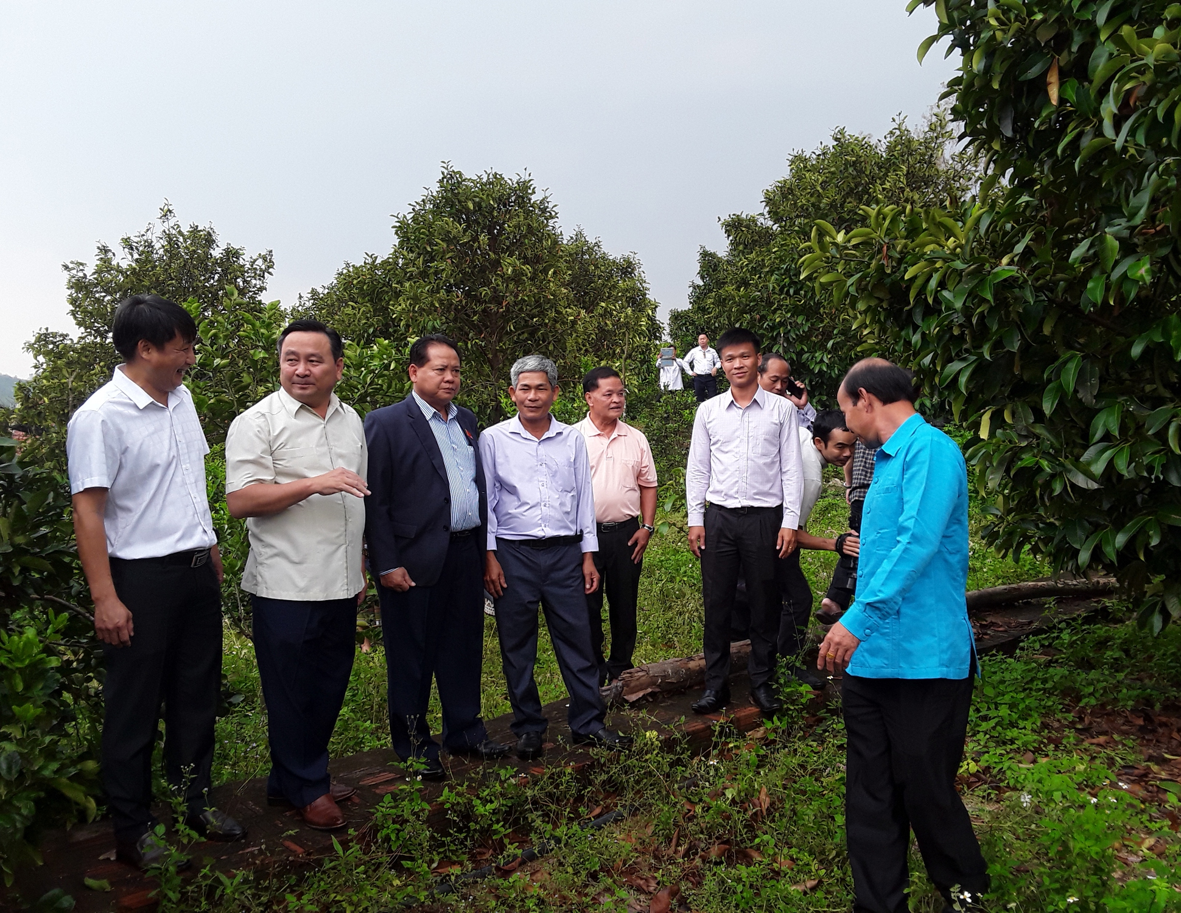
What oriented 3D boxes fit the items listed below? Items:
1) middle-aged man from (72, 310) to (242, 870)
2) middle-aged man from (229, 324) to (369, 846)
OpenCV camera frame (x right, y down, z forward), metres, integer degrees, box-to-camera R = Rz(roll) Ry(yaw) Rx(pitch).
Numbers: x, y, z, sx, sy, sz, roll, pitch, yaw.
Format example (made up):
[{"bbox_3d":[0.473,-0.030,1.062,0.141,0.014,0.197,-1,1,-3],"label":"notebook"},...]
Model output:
[{"bbox_3d":[-1.346,0.360,2.950,0.380,1.723,0.520,0,0,28],"label":"middle-aged man"},{"bbox_3d":[-0.998,0.381,3.250,0.420,1.702,0.520,0,0,38],"label":"middle-aged man"}]

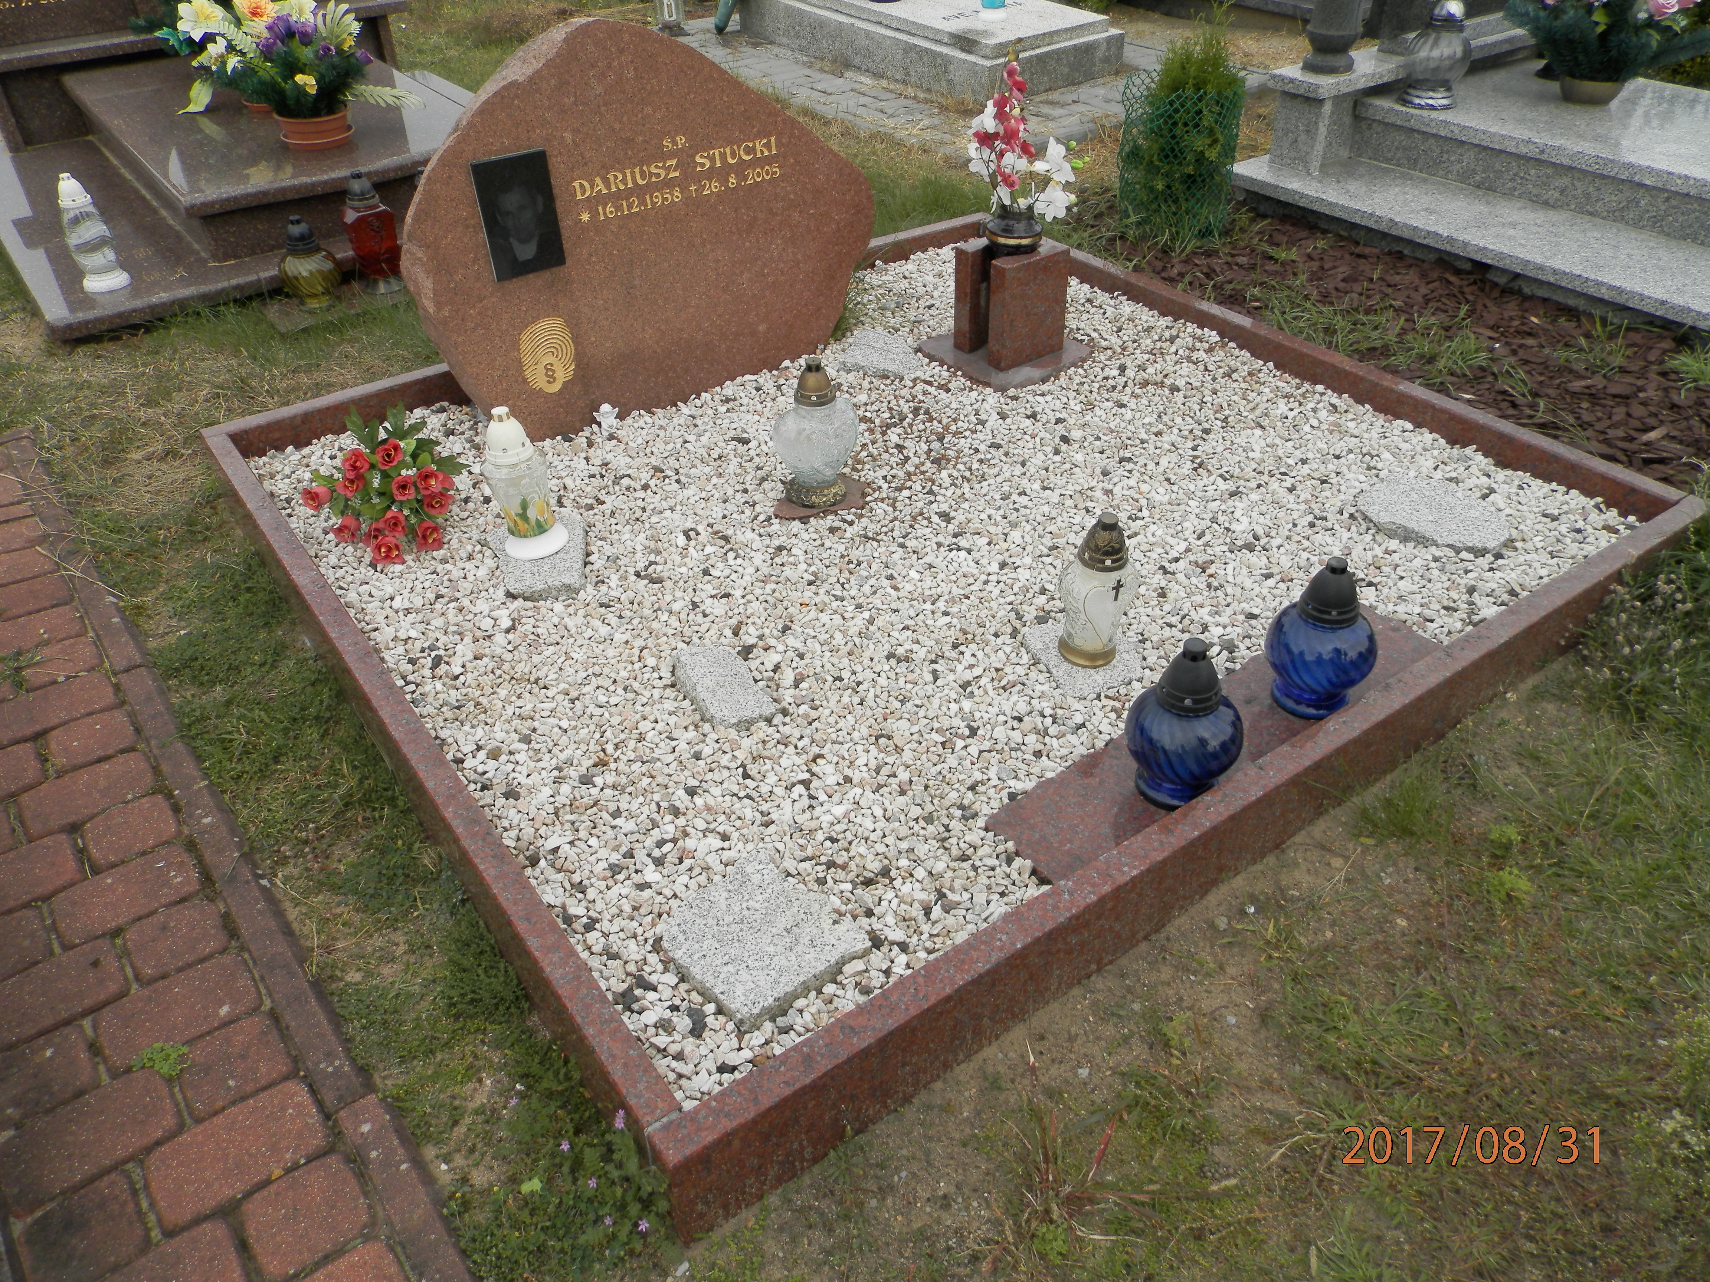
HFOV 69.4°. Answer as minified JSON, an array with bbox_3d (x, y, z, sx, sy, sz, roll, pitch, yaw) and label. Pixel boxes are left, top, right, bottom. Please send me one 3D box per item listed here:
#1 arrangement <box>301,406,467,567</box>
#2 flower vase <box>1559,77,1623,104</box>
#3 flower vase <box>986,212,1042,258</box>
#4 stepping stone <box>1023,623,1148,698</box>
[{"bbox_3d":[-0.809,-0.250,2.131,0.258,0.172,0.283,-24,43,-27],"label":"arrangement"},{"bbox_3d":[2.149,-1.626,3.595,0.180,0.093,0.180,-24,43,-27],"label":"flower vase"},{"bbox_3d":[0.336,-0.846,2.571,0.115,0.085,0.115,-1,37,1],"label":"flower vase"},{"bbox_3d":[0.342,0.028,1.852,0.164,0.034,0.162,-14,39,-16],"label":"stepping stone"}]

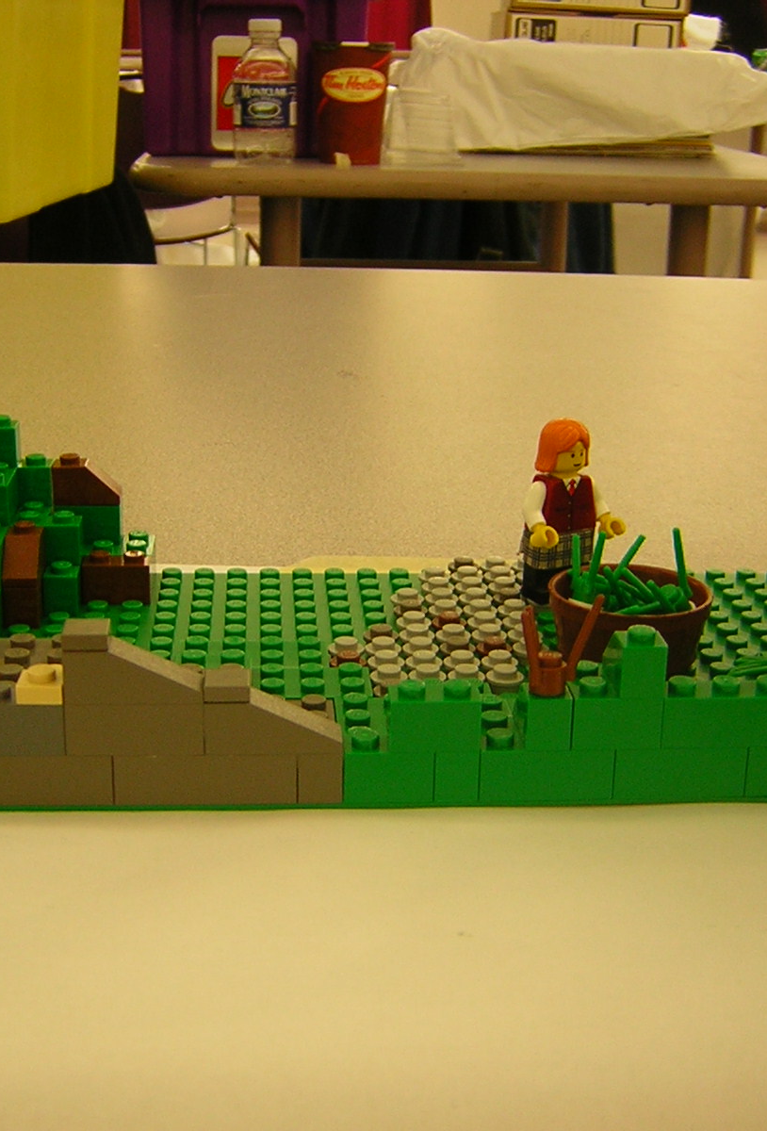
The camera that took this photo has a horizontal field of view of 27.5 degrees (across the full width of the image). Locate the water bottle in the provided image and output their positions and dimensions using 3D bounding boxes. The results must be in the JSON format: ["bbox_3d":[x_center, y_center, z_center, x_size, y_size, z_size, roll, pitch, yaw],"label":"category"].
[{"bbox_3d":[-0.126,-0.500,1.652,0.067,0.144,0.067,0,18,-4],"label":"water bottle"}]

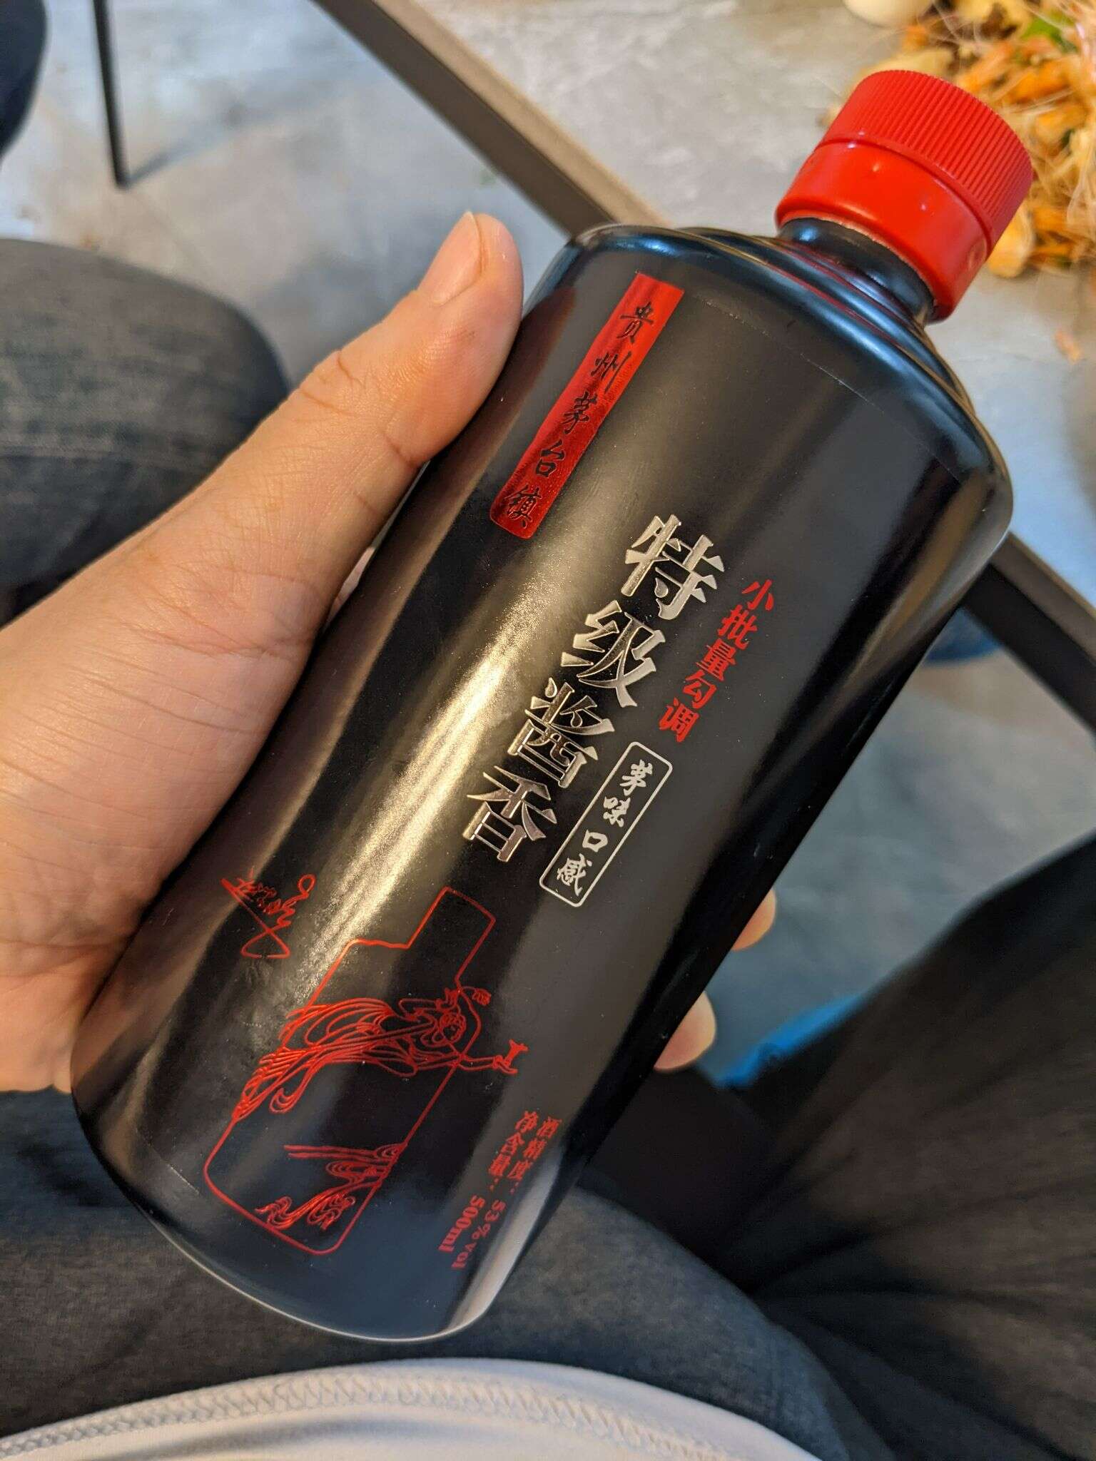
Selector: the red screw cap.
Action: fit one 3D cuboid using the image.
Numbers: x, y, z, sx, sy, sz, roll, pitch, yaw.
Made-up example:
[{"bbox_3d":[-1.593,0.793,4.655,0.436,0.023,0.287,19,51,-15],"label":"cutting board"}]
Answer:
[{"bbox_3d":[0.054,-0.080,0.176,0.031,0.031,0.023,32,95,1],"label":"red screw cap"}]

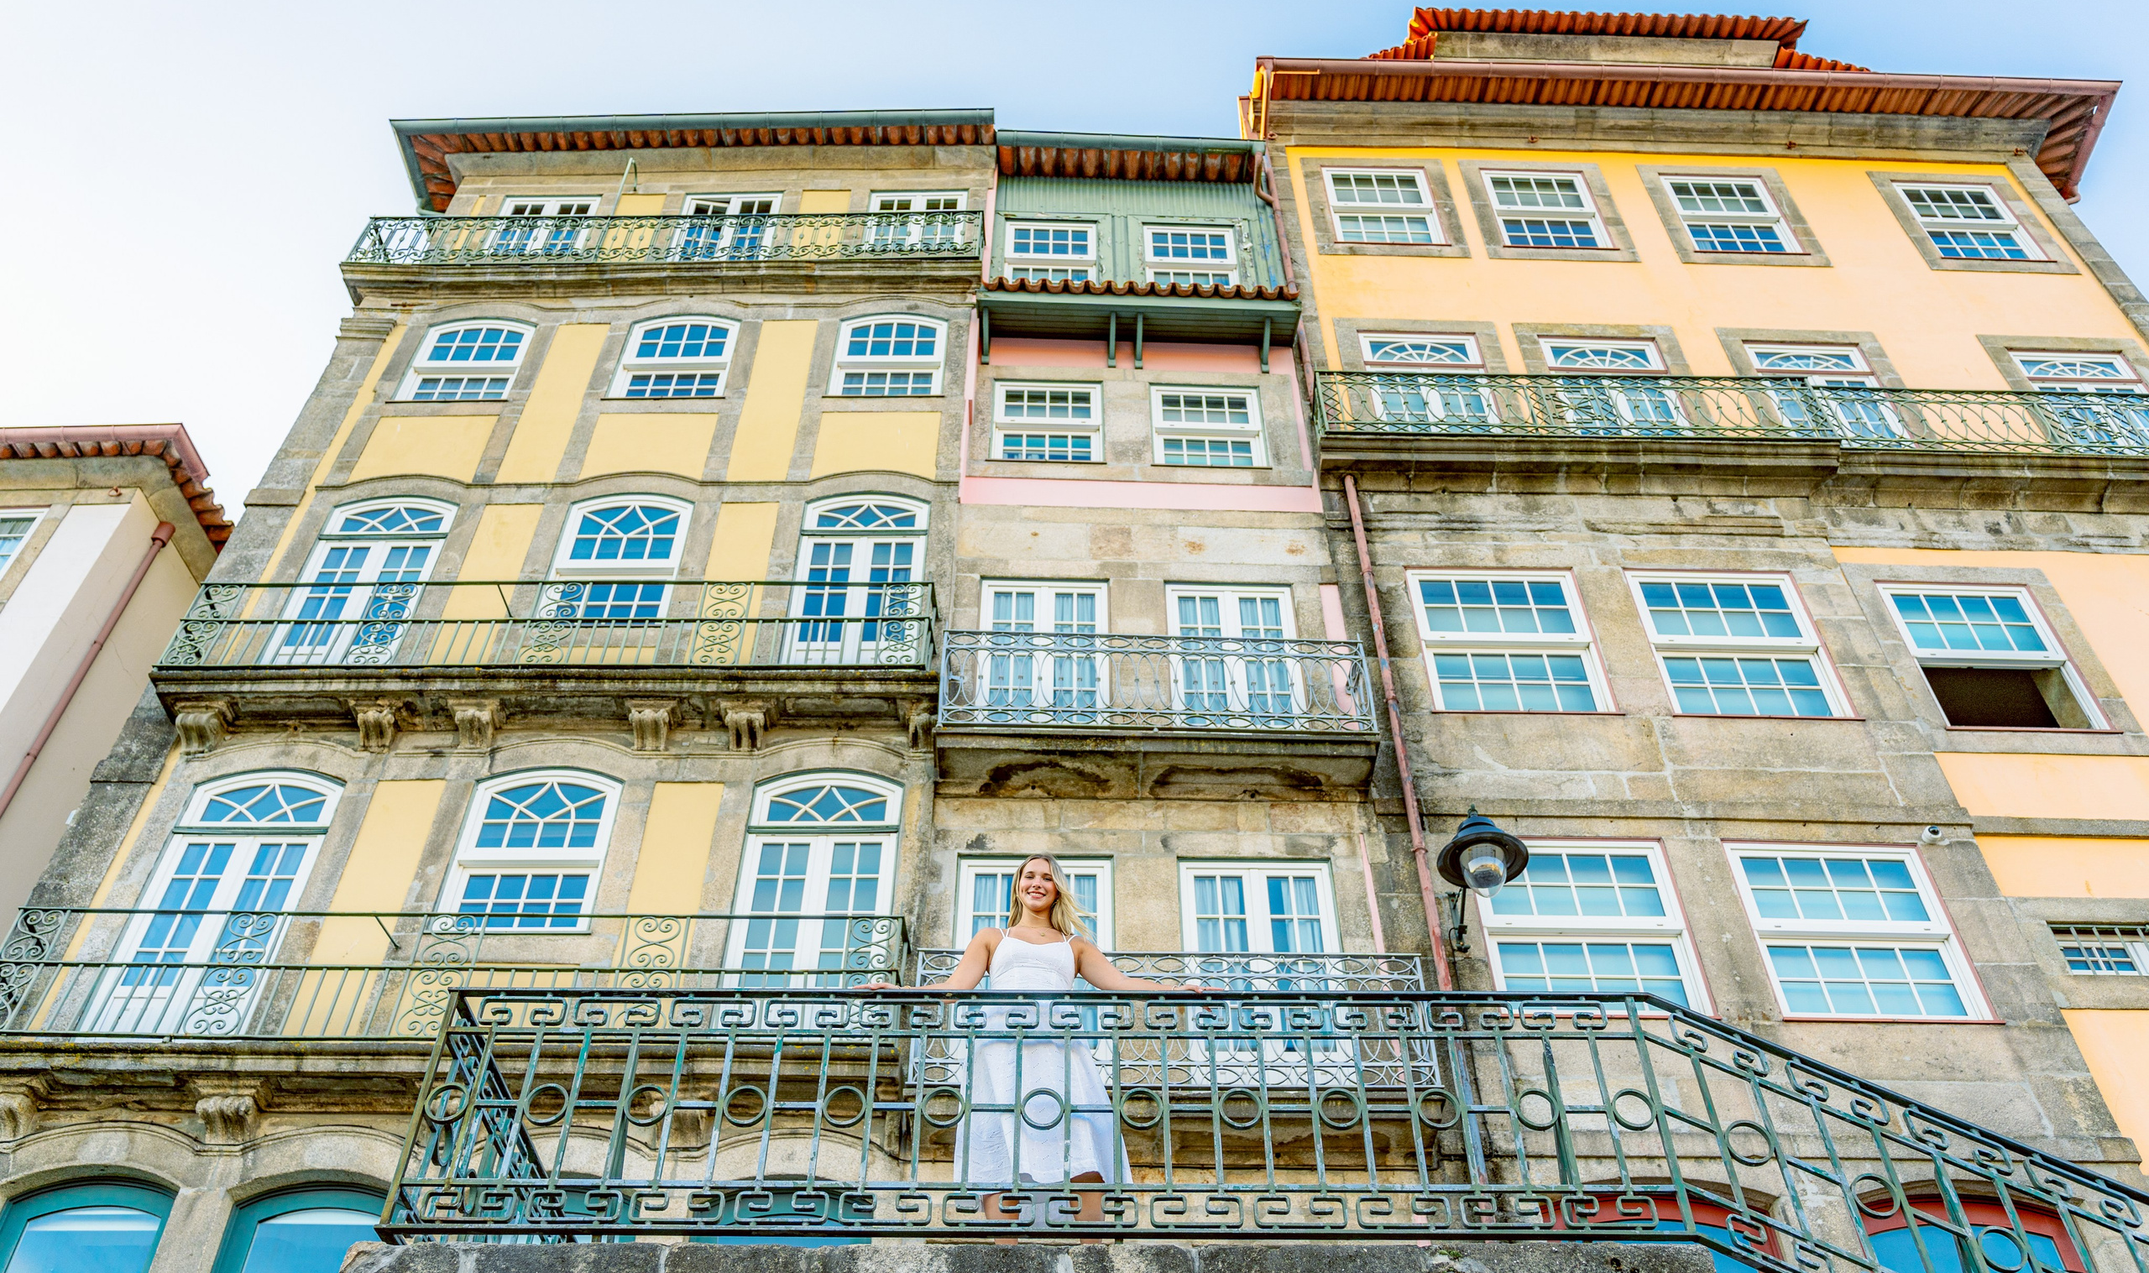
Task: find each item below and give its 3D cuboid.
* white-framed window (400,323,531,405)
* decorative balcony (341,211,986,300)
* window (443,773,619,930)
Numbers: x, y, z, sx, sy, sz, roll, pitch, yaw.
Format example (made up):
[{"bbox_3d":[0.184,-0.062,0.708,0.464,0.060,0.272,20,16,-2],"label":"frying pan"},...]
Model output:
[{"bbox_3d":[-6.027,-2.748,16.646,1.078,1.338,0.137,0,-45,0],"label":"white-framed window"},{"bbox_3d":[-4.267,-3.909,17.683,6.637,1.236,0.490,0,-45,0],"label":"decorative balcony"},{"bbox_3d":[-4.018,1.556,12.375,1.123,1.523,0.137,0,-45,0],"label":"window"}]

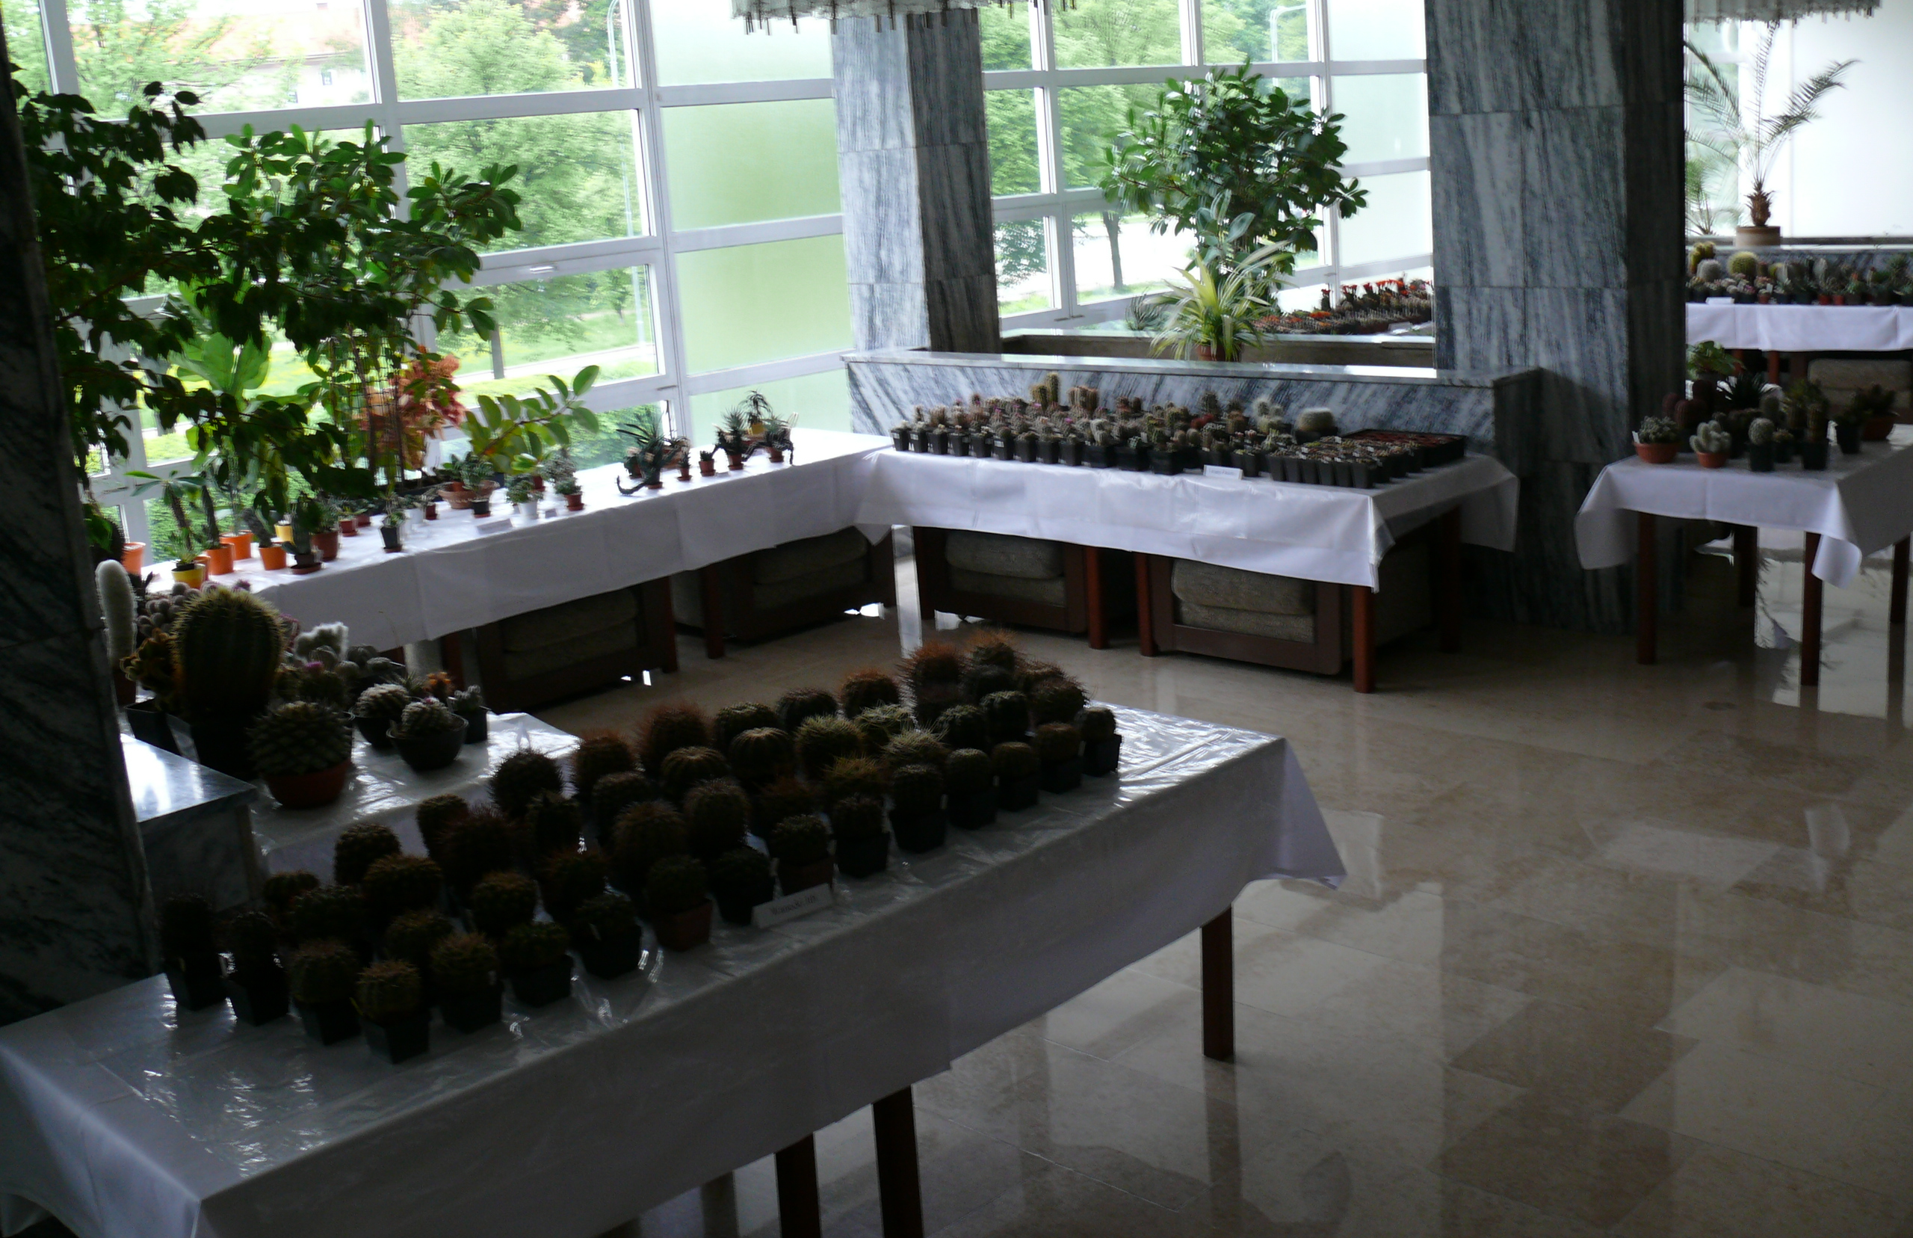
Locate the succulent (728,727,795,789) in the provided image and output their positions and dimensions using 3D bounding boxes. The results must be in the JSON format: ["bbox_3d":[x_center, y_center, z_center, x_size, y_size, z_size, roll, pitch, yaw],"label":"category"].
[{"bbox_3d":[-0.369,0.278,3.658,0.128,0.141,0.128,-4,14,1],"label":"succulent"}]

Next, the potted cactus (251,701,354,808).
[{"bbox_3d":[-1.338,0.272,3.933,0.205,0.189,0.205,-9,14,-19],"label":"potted cactus"}]

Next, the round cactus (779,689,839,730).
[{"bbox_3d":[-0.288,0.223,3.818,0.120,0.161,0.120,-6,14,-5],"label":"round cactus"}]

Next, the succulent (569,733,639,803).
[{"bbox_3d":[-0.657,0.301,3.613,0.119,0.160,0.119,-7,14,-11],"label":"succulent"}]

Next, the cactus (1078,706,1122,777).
[{"bbox_3d":[0.276,0.235,3.769,0.071,0.129,0.071,-17,19,-41],"label":"cactus"}]

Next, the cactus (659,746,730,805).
[{"bbox_3d":[-0.499,0.300,3.681,0.133,0.111,0.133,-4,13,1],"label":"cactus"}]

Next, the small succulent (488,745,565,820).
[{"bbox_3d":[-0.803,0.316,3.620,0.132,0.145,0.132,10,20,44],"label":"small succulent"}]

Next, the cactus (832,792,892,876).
[{"bbox_3d":[-0.168,0.372,3.350,0.087,0.133,0.087,-4,14,1],"label":"cactus"}]

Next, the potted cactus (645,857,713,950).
[{"bbox_3d":[-0.443,0.446,3.068,0.102,0.130,0.102,10,20,44],"label":"potted cactus"}]

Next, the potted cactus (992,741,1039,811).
[{"bbox_3d":[0.105,0.296,3.706,0.086,0.118,0.086,10,19,44],"label":"potted cactus"}]

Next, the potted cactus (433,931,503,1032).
[{"bbox_3d":[-0.721,0.530,2.855,0.095,0.140,0.095,-17,19,-41],"label":"potted cactus"}]

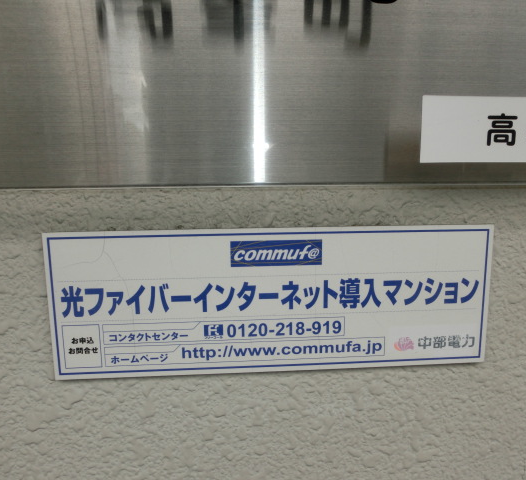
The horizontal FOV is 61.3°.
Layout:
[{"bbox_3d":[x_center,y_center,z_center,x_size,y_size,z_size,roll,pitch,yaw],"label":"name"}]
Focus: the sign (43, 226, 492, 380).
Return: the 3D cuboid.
[{"bbox_3d":[0.009,0.042,0.304,0.300,0.100,0.006,-1,9,-4],"label":"sign"}]

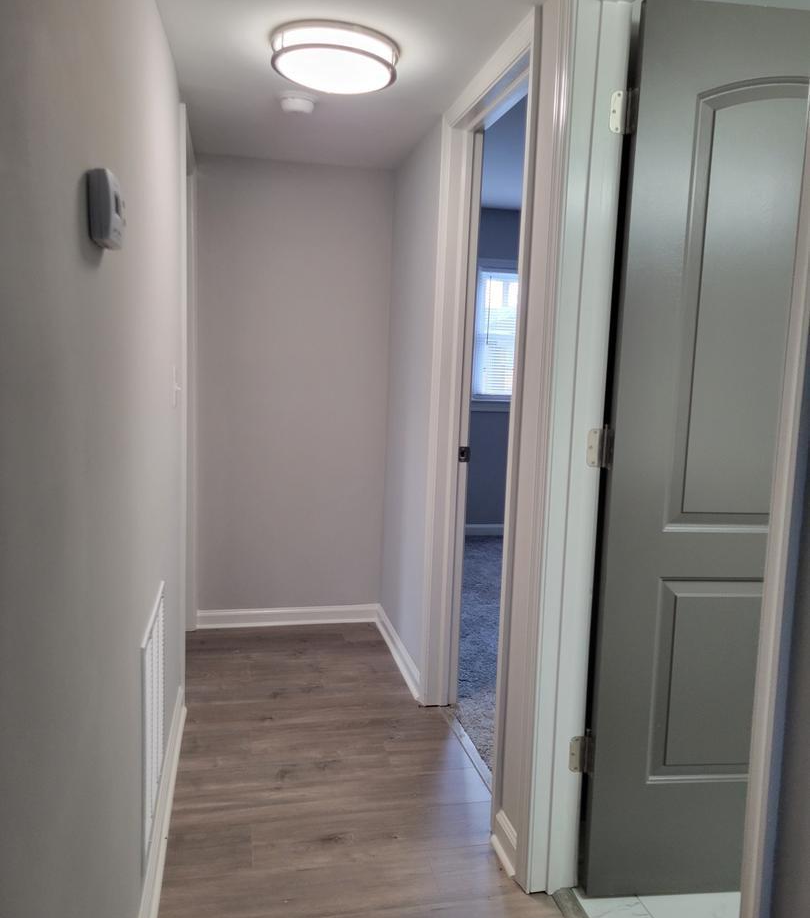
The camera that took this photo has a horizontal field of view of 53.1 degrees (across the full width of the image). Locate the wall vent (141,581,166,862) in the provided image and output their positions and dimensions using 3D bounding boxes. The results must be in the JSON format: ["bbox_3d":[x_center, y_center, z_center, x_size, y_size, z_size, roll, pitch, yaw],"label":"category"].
[{"bbox_3d":[-0.608,0.621,1.974,0.013,0.513,0.510,0,7,-11],"label":"wall vent"}]

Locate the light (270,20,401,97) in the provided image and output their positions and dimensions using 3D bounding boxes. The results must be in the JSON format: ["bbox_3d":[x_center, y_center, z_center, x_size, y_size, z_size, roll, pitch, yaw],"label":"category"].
[{"bbox_3d":[-0.192,-1.095,2.228,0.356,0.078,0.356,0,7,-11],"label":"light"}]

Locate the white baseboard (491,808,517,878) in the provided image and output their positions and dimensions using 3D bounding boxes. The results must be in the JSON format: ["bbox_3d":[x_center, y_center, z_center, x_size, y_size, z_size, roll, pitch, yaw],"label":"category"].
[{"bbox_3d":[0.266,1.000,2.128,0.023,0.092,0.168,0,7,-11],"label":"white baseboard"}]

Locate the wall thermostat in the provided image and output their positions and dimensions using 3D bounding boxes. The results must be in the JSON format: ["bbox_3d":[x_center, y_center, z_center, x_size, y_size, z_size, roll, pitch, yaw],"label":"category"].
[{"bbox_3d":[-0.421,-0.347,1.143,0.032,0.096,0.122,0,7,-11],"label":"wall thermostat"}]

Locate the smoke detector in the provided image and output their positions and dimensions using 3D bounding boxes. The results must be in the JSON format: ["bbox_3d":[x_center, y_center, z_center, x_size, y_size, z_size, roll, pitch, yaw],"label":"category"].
[{"bbox_3d":[-0.351,-1.177,2.682,0.128,0.042,0.128,0,7,-11],"label":"smoke detector"}]

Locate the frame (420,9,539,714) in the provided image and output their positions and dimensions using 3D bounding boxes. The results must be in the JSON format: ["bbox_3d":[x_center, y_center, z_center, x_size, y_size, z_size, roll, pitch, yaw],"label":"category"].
[{"bbox_3d":[0.253,-0.081,2.515,0.138,2.135,0.860,0,7,-11],"label":"frame"}]

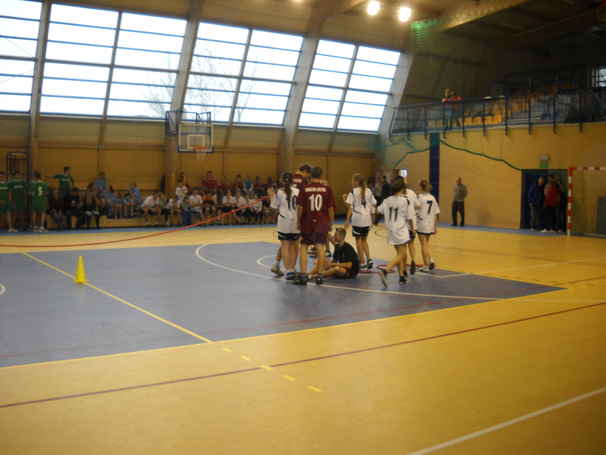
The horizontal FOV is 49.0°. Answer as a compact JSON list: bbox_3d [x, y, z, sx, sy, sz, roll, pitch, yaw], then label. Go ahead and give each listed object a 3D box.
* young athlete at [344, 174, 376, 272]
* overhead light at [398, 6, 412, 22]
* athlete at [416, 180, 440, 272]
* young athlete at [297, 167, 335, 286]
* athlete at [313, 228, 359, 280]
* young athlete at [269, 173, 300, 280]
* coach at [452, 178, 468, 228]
[{"bbox_3d":[1.050,-0.110,12.150,0.560,1.700,0.420,1,4,2],"label":"young athlete"},{"bbox_3d":[3.666,-7.617,23.800,0.470,0.500,0.470,-2,5,-35],"label":"overhead light"},{"bbox_3d":[2.236,-0.036,12.000,0.500,1.610,0.400,1,4,2],"label":"athlete"},{"bbox_3d":[0.204,-0.031,10.450,0.580,1.780,0.370,1,4,2],"label":"young athlete"},{"bbox_3d":[0.551,0.436,10.950,0.780,0.810,0.580,0,4,-15],"label":"athlete"},{"bbox_3d":[-0.303,-0.033,10.900,0.530,1.700,0.420,0,4,-16],"label":"young athlete"},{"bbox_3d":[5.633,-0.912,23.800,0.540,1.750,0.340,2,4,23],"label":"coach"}]

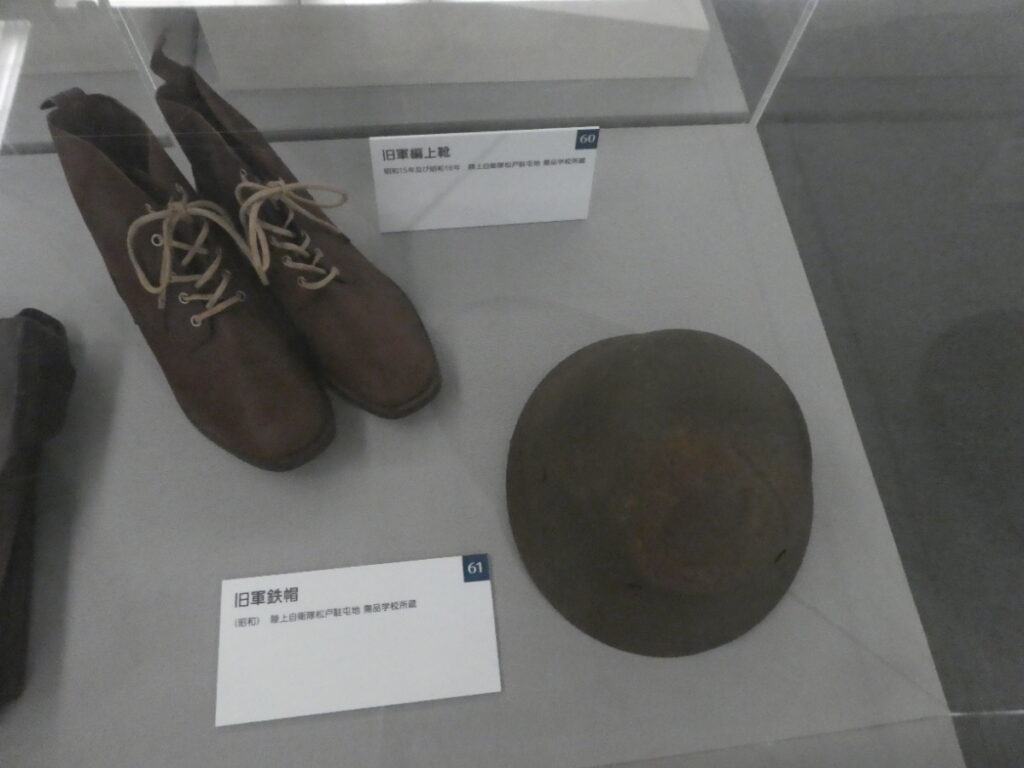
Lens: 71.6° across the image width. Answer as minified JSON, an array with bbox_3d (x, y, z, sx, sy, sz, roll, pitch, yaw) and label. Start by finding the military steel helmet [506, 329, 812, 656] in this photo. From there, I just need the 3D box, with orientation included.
[{"bbox_3d":[0.125,0.053,0.532,0.253,0.147,0.280,19,65,6],"label":"military steel helmet"}]

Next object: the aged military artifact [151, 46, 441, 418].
[{"bbox_3d":[-0.175,-0.108,0.578,0.102,0.170,0.285,-38,72,-18],"label":"aged military artifact"}]

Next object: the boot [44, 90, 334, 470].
[{"bbox_3d":[-0.258,-0.068,0.558,0.104,0.165,0.288,-34,71,-17],"label":"boot"}]

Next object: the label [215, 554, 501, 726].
[{"bbox_3d":[-0.115,0.188,0.533,0.204,0.005,0.102,-4,65,-5],"label":"label"}]

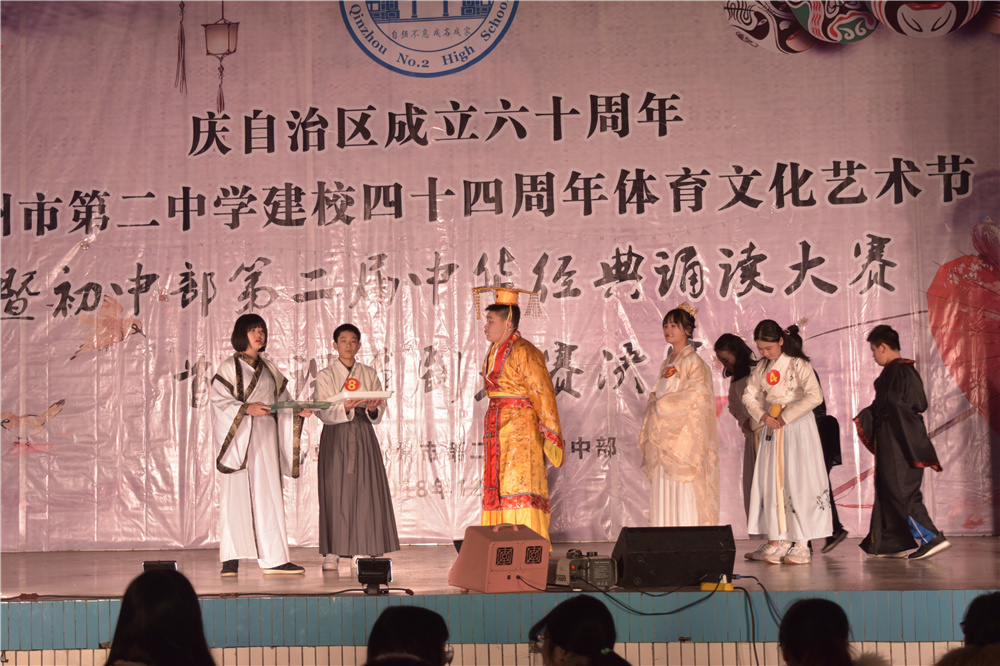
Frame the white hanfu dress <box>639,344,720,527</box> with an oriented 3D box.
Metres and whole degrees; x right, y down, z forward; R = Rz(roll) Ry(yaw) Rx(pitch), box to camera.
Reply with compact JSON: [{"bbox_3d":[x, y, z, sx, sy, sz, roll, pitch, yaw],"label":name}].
[{"bbox_3d":[1.166,0.757,12.450,0.460,1.340,0.520,2,-4,-44],"label":"white hanfu dress"}]

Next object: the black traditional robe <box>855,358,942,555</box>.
[{"bbox_3d":[2.597,0.804,12.482,0.480,1.260,0.470,-2,-2,17],"label":"black traditional robe"}]

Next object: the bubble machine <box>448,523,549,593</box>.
[{"bbox_3d":[-0.008,1.168,9.900,0.340,0.345,0.460,0,-4,-27],"label":"bubble machine"}]

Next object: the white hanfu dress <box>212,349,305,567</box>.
[{"bbox_3d":[-1.529,0.818,12.191,0.500,1.350,0.370,0,-2,-28],"label":"white hanfu dress"}]

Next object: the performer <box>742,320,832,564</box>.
[{"bbox_3d":[1.842,0.689,12.279,0.470,1.545,0.380,-2,-2,25],"label":"performer"}]

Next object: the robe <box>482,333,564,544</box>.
[{"bbox_3d":[0.149,0.719,12.700,0.520,1.450,0.540,0,-3,-22],"label":"robe"}]

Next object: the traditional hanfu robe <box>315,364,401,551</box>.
[{"bbox_3d":[-0.917,0.806,12.250,0.540,1.250,0.420,-1,-3,-9],"label":"traditional hanfu robe"}]

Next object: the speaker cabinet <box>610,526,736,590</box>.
[{"bbox_3d":[0.991,1.265,10.937,0.630,0.330,0.420,-1,-2,-6],"label":"speaker cabinet"}]

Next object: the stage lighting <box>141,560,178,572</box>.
[{"bbox_3d":[-1.813,1.315,10.200,0.180,0.190,0.120,-2,-3,7],"label":"stage lighting"}]

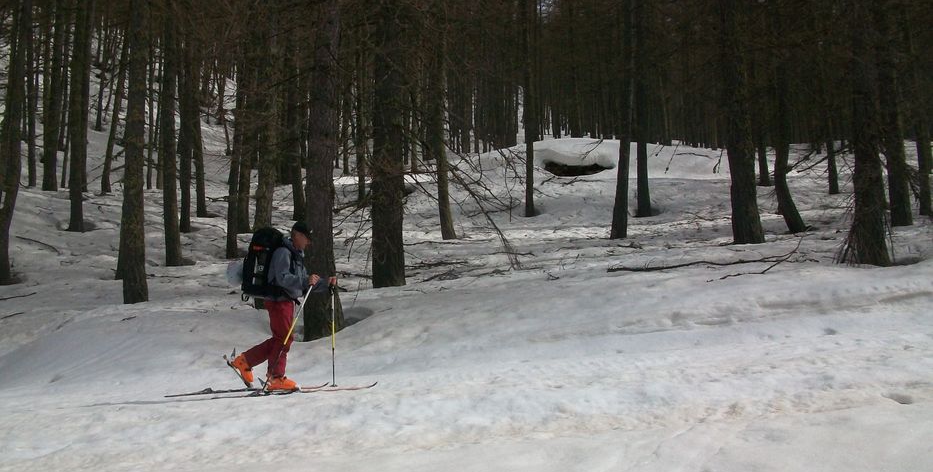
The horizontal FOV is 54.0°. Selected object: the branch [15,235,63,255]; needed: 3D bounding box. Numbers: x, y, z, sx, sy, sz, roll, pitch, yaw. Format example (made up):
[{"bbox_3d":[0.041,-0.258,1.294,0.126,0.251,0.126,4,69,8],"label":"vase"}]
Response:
[{"bbox_3d":[-7.714,0.162,16.500,0.800,0.280,0.300,1,-7,-12],"label":"branch"}]

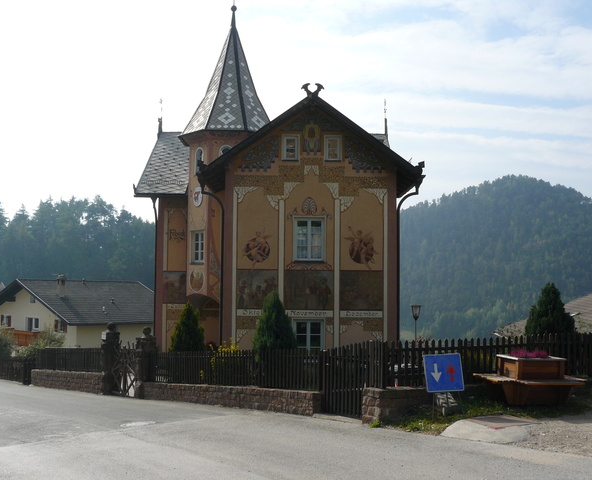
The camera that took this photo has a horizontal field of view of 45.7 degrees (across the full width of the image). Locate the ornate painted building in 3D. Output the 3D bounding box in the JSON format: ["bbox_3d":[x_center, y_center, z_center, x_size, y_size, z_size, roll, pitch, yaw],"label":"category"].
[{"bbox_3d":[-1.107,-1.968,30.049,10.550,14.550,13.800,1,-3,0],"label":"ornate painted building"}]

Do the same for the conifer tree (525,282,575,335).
[{"bbox_3d":[5.151,2.014,14.215,1.040,2.304,1.040,1,-3,0],"label":"conifer tree"}]

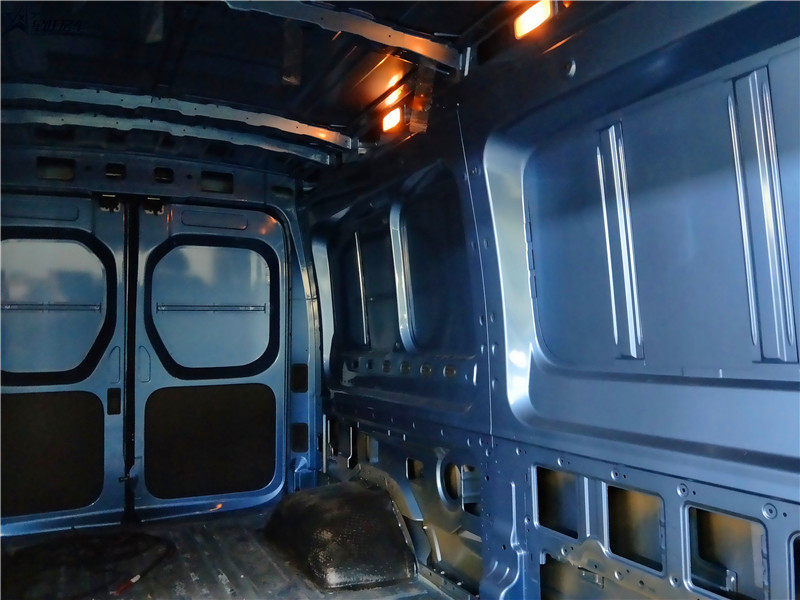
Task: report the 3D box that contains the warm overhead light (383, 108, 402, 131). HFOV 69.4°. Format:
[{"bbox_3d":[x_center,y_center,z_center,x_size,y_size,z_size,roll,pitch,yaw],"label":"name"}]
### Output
[{"bbox_3d":[-0.026,-0.642,2.052,0.028,0.050,0.120,-4,-1,-29],"label":"warm overhead light"}]

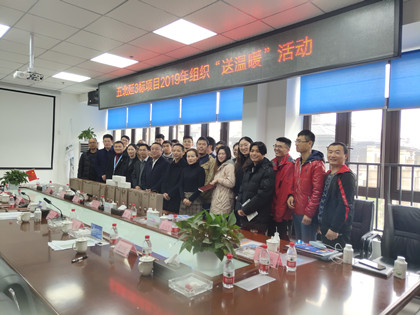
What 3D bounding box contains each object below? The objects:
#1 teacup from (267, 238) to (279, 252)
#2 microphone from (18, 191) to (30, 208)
[{"bbox_3d":[0.472,0.671,2.632,0.090,0.113,0.100,2,-1,-44],"label":"teacup"},{"bbox_3d":[-2.602,0.577,4.929,0.170,0.200,0.110,2,-1,-44],"label":"microphone"}]

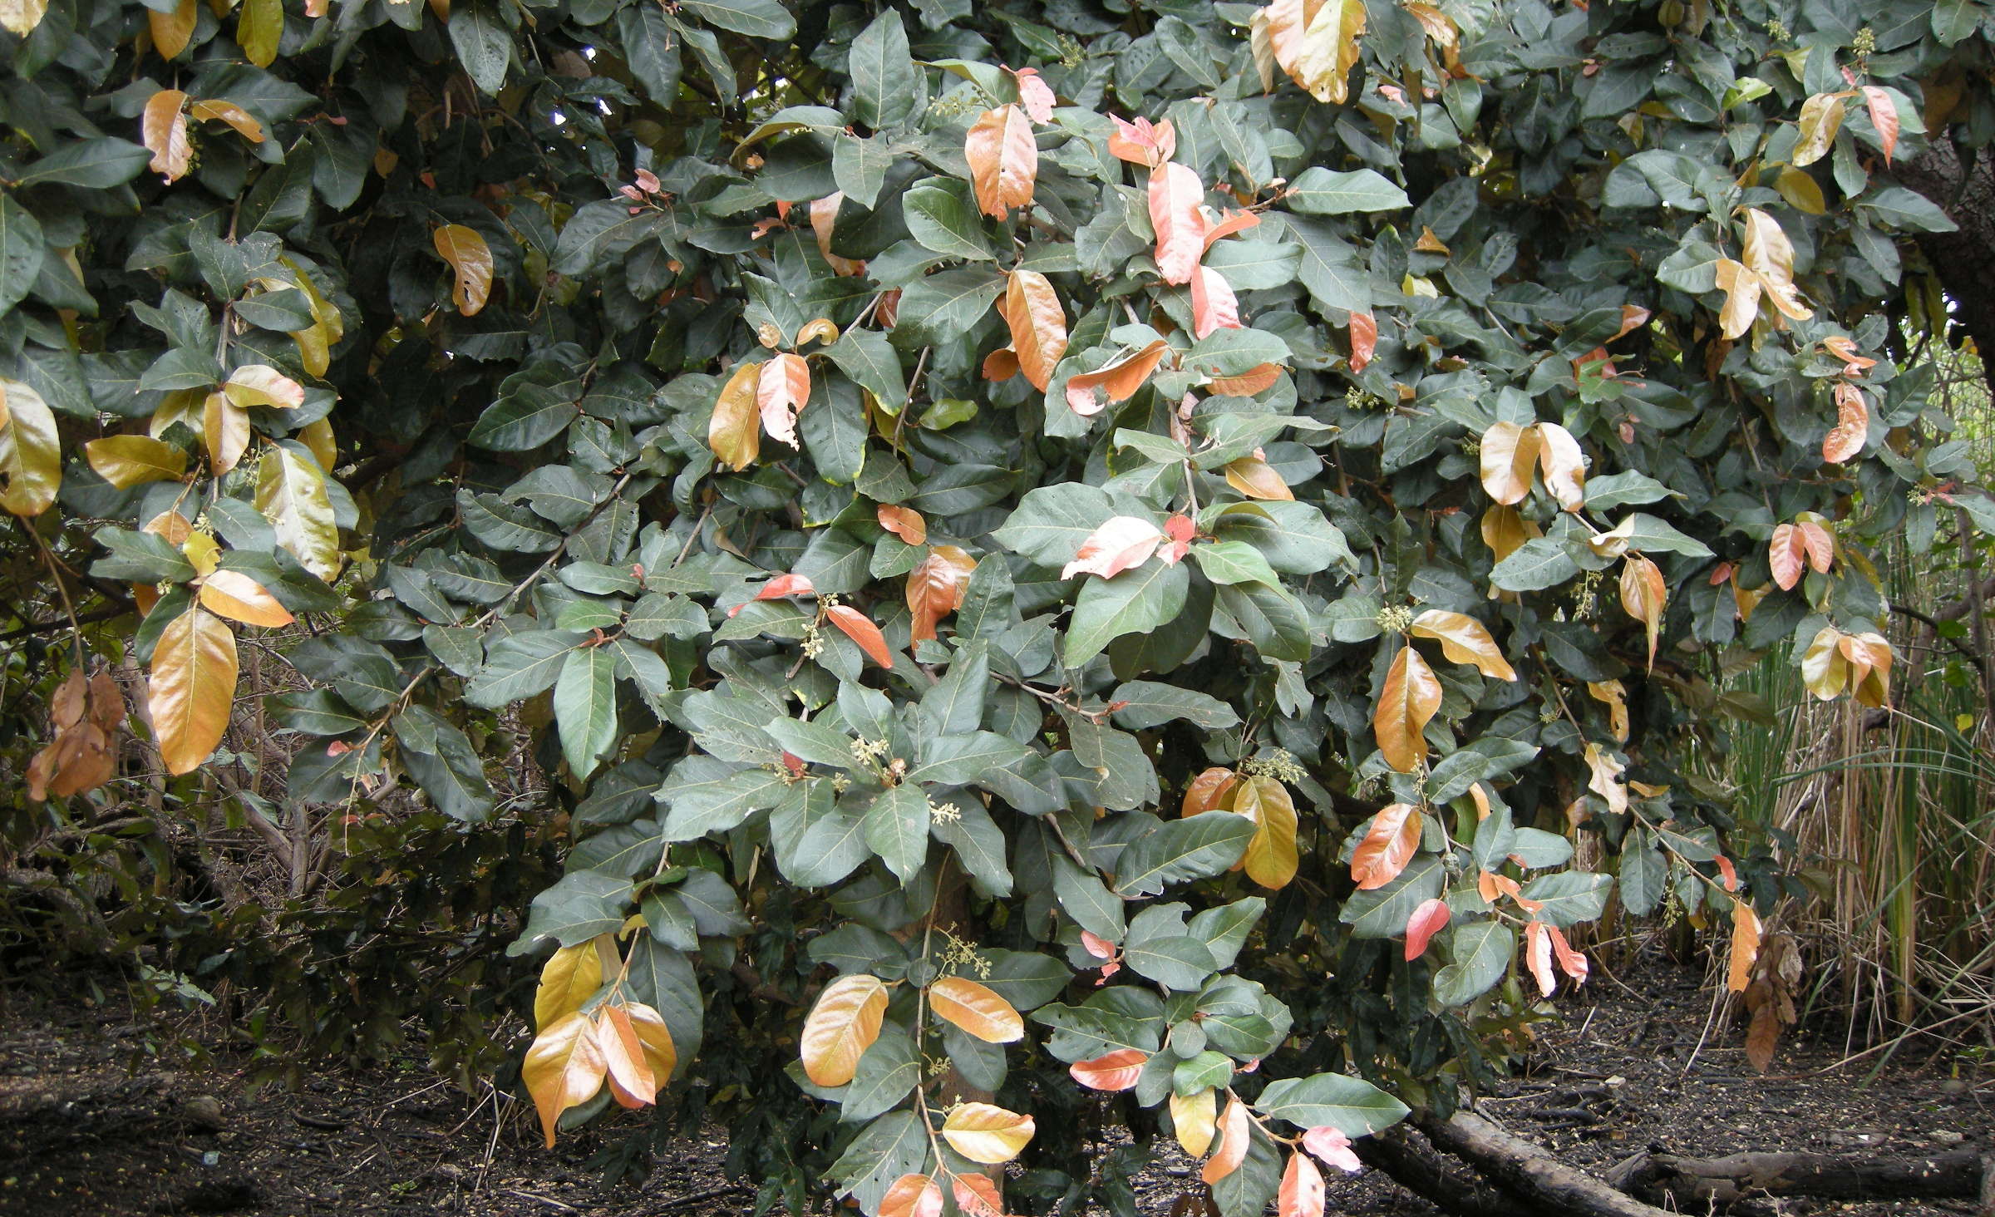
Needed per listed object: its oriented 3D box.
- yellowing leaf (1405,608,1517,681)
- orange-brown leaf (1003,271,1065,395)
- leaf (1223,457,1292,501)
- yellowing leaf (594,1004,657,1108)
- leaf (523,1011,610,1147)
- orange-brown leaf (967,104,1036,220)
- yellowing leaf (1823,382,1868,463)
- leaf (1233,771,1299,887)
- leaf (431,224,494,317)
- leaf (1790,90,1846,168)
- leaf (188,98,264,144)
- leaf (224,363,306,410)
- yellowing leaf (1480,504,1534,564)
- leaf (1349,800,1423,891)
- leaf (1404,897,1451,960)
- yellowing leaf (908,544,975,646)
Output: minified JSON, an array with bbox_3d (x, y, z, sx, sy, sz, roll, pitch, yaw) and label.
[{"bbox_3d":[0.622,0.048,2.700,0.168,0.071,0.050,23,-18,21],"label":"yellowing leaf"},{"bbox_3d":[0.048,-0.379,2.750,0.066,0.179,0.030,-17,-13,3],"label":"orange-brown leaf"},{"bbox_3d":[0.349,-0.174,2.700,0.106,0.047,0.040,23,-25,19],"label":"leaf"},{"bbox_3d":[-0.460,0.555,2.500,0.052,0.138,0.040,-27,-24,-15],"label":"yellowing leaf"},{"bbox_3d":[-0.533,0.578,2.480,0.094,0.173,0.045,12,-30,1],"label":"leaf"},{"bbox_3d":[0.004,-0.591,2.650,0.088,0.157,0.040,5,-7,-1],"label":"orange-brown leaf"},{"bbox_3d":[1.261,-0.276,3.000,0.056,0.125,0.035,15,-5,21],"label":"yellowing leaf"},{"bbox_3d":[0.365,0.304,2.750,0.087,0.169,0.045,-8,-11,6],"label":"leaf"},{"bbox_3d":[-0.796,-0.503,3.000,0.074,0.141,0.035,-16,-2,-12],"label":"leaf"},{"bbox_3d":[1.283,-0.748,3.150,0.060,0.134,0.040,22,-2,24],"label":"leaf"},{"bbox_3d":[-1.050,-0.664,2.750,0.100,0.050,0.045,25,-41,-14],"label":"leaf"},{"bbox_3d":[-0.981,-0.297,2.700,0.117,0.052,0.040,21,-35,-6],"label":"leaf"},{"bbox_3d":[0.758,-0.108,3.000,0.072,0.118,0.040,6,-14,15],"label":"yellowing leaf"},{"bbox_3d":[0.550,0.337,2.850,0.075,0.150,0.030,36,-19,13],"label":"leaf"},{"bbox_3d":[0.543,0.405,2.550,0.045,0.088,0.022,30,-19,15],"label":"leaf"},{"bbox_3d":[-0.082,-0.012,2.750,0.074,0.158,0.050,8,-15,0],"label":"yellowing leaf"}]

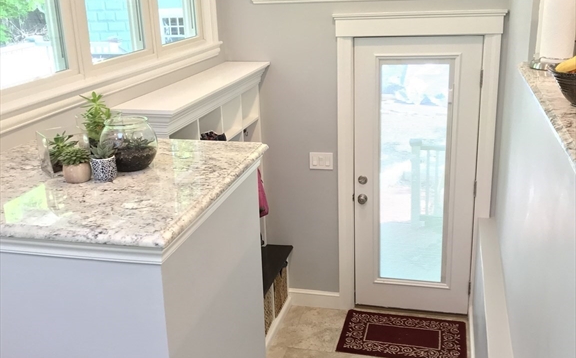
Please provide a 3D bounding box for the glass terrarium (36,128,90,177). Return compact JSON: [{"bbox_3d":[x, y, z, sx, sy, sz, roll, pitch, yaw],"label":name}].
[{"bbox_3d":[-0.703,-0.088,1.956,0.127,0.122,0.127,-13,21,-31],"label":"glass terrarium"}]

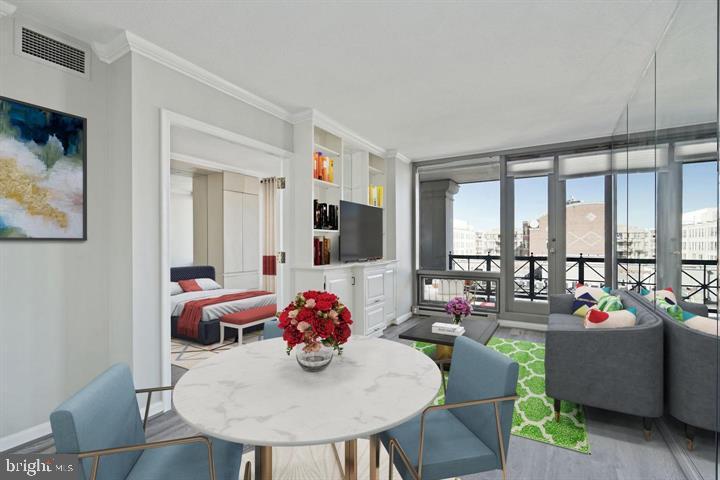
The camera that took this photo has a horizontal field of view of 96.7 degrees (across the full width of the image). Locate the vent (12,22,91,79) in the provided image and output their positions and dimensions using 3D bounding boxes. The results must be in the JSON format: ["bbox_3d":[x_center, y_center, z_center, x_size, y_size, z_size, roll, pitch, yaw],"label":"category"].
[{"bbox_3d":[-2.011,-1.238,2.117,0.030,0.245,0.376,0,0,30],"label":"vent"}]

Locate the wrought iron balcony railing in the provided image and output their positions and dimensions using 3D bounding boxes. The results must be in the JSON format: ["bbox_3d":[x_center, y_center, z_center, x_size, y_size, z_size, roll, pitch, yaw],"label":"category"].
[{"bbox_3d":[3.699,0.713,5.946,4.099,0.895,0.080,0,0,30],"label":"wrought iron balcony railing"}]

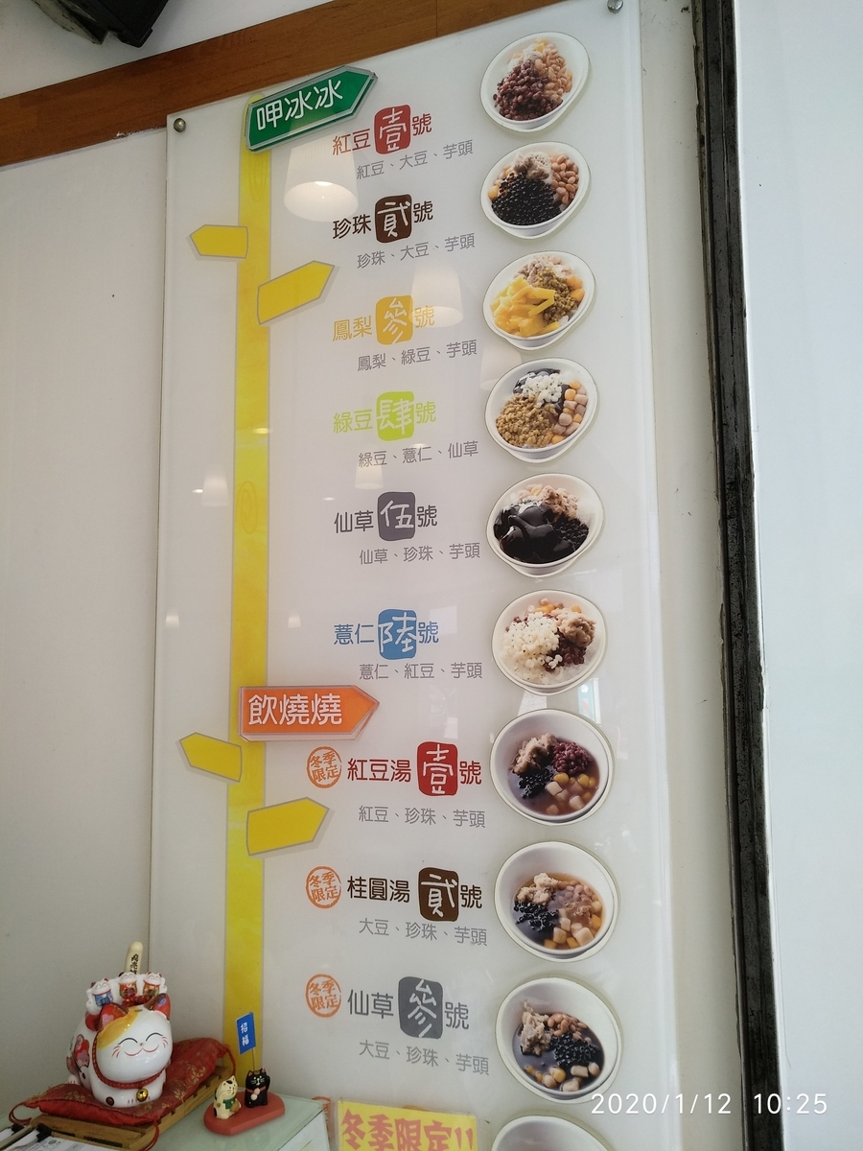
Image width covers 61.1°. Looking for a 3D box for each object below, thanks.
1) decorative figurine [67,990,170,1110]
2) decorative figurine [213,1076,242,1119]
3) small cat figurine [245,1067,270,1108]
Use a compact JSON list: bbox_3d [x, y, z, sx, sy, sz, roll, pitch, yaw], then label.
[{"bbox_3d":[-0.364,0.545,0.863,0.089,0.103,0.112,3,-6,-37],"label":"decorative figurine"},{"bbox_3d":[-0.237,0.605,0.852,0.029,0.035,0.031,-4,-6,33],"label":"decorative figurine"},{"bbox_3d":[-0.206,0.606,0.870,0.030,0.035,0.024,2,-5,-26],"label":"small cat figurine"}]

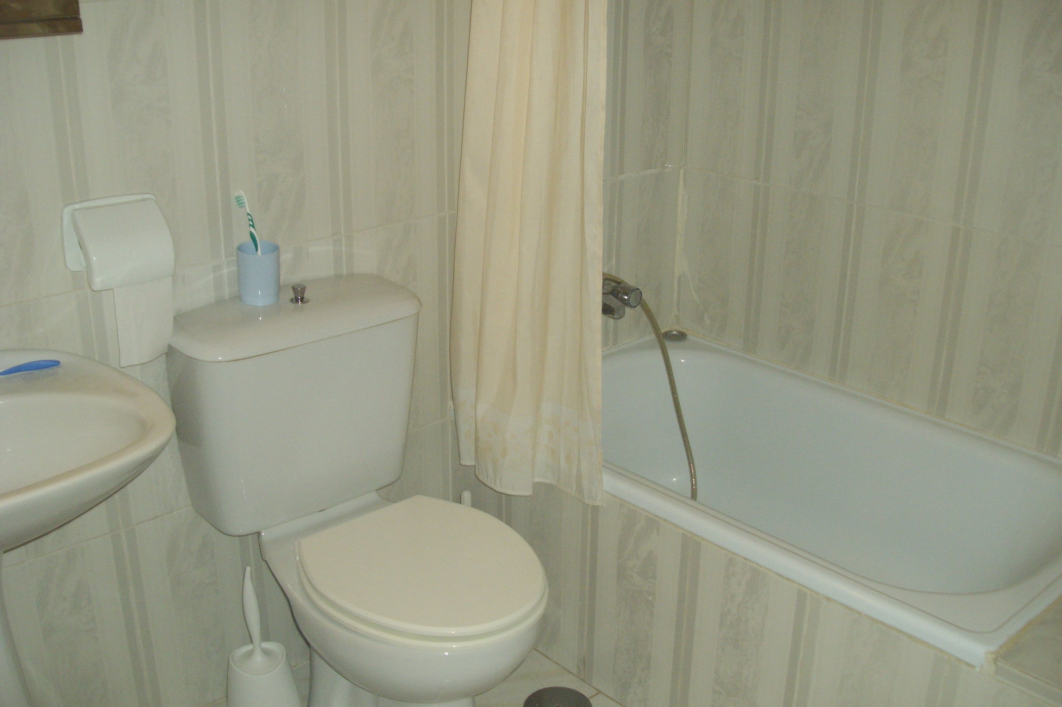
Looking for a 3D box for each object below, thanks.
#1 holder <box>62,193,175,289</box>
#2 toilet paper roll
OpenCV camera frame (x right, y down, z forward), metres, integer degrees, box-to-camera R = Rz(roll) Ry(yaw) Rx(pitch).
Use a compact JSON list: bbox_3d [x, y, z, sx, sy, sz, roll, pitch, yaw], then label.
[{"bbox_3d":[-0.634,-0.176,1.711,0.156,0.131,0.087,-18,28,-39],"label":"holder"},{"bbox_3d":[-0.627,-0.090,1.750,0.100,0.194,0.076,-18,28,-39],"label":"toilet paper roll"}]

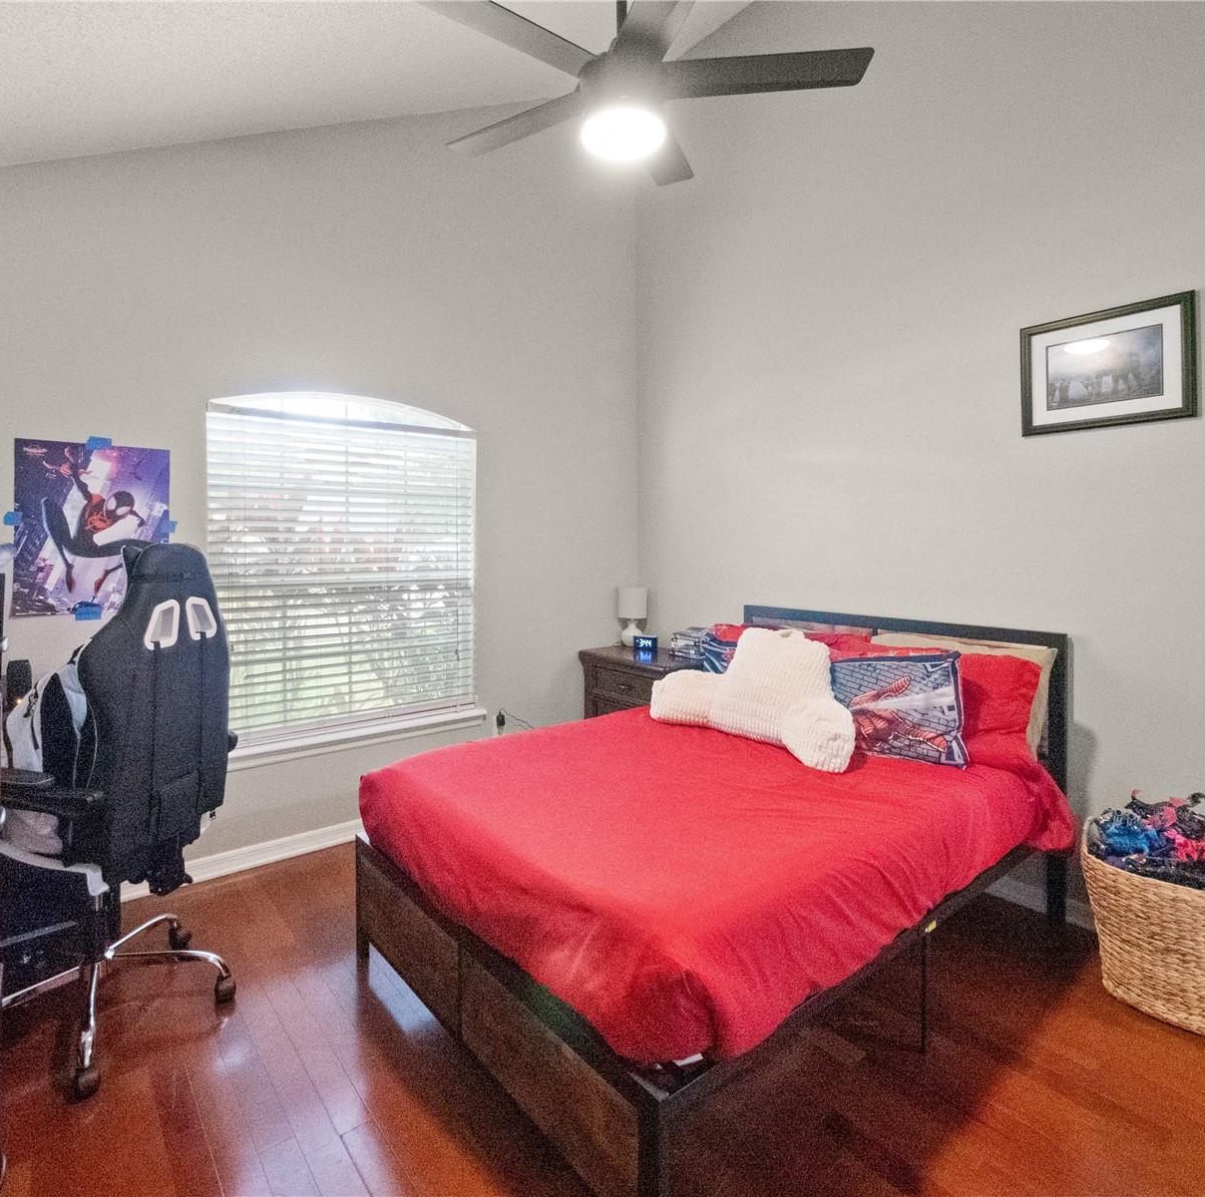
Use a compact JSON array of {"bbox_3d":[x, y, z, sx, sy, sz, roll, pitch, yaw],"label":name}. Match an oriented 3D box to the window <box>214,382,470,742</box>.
[{"bbox_3d":[-1.163,-0.167,3.034,1.190,1.553,0.120,-3,4,-36],"label":"window"}]

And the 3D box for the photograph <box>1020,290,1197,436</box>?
[{"bbox_3d":[1.710,-0.783,2.209,0.030,0.394,0.488,-3,4,-41],"label":"photograph"}]

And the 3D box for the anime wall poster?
[{"bbox_3d":[-1.904,-0.258,2.451,0.461,0.642,0.012,-3,4,-36],"label":"anime wall poster"}]

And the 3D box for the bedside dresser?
[{"bbox_3d":[0.272,0.681,3.607,0.450,0.720,0.680,-3,4,-41],"label":"bedside dresser"}]

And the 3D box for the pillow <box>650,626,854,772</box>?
[{"bbox_3d":[0.705,0.375,2.718,0.410,0.430,0.870,-3,4,-41],"label":"pillow"}]

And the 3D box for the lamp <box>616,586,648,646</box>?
[{"bbox_3d":[0.176,0.126,3.767,0.175,0.350,0.175,0,3,0],"label":"lamp"}]

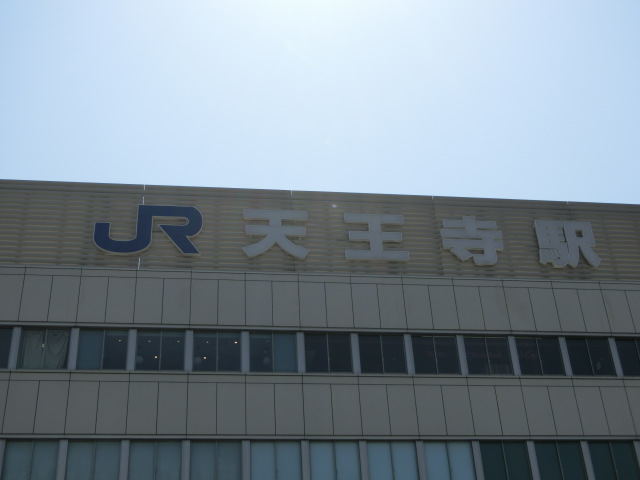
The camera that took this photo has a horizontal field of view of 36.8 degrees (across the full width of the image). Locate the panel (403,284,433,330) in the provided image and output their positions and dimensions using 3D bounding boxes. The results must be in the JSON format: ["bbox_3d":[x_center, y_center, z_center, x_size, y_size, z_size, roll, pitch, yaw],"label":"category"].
[{"bbox_3d":[3.676,2.546,36.336,0.990,1.884,0.120,2,-34,-8],"label":"panel"}]

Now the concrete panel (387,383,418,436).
[{"bbox_3d":[2.604,5.406,30.510,0.900,1.724,0.120,2,-34,-8],"label":"concrete panel"}]

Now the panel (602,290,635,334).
[{"bbox_3d":[10.438,2.519,33.689,0.900,1.720,0.120,2,-34,-8],"label":"panel"}]

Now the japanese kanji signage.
[{"bbox_3d":[1.362,-0.040,37.611,19.892,2.358,0.250,2,-34,-8],"label":"japanese kanji signage"}]

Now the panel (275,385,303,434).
[{"bbox_3d":[-1.069,5.877,33.351,0.990,1.894,0.120,2,-34,-8],"label":"panel"}]

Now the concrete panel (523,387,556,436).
[{"bbox_3d":[7.842,6.161,34.579,0.990,1.894,0.120,2,-34,-8],"label":"concrete panel"}]

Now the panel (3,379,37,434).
[{"bbox_3d":[-9.678,5.423,31.155,0.970,1.865,0.100,2,-34,-8],"label":"panel"}]

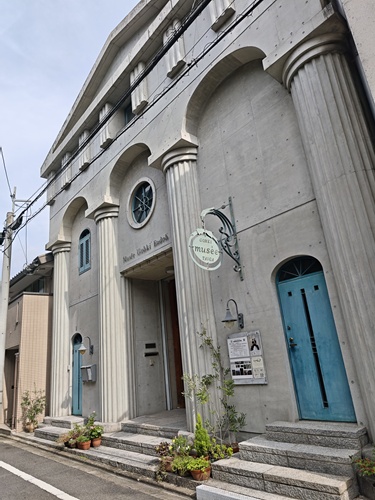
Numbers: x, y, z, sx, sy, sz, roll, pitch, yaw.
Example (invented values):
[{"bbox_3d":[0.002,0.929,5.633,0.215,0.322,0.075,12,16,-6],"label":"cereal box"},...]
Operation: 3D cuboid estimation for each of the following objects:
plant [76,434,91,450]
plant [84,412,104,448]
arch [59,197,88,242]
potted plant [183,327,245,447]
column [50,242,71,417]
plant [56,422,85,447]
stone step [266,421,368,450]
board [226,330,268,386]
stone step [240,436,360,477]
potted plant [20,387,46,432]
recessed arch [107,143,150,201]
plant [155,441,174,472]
[{"bbox_3d":[-2.001,3.725,6.442,0.269,0.254,0.269,11,-25,-40],"label":"plant"},{"bbox_3d":[-1.850,3.609,6.732,0.340,0.625,0.340,11,-24,-40],"label":"plant"},{"bbox_3d":[-3.516,-1.178,10.898,0.430,0.910,2.170,11,-25,-40],"label":"arch"},{"bbox_3d":[0.360,2.107,4.983,0.550,1.780,0.830,11,-24,-40],"label":"potted plant"},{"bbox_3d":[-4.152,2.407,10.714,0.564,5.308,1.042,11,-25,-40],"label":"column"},{"bbox_3d":[-2.552,4.068,7.366,0.500,0.490,0.550,11,-25,-40],"label":"plant"},{"bbox_3d":[1.609,2.345,4.232,0.364,0.163,1.255,11,-25,-40],"label":"stone step"},{"bbox_3d":[0.903,1.697,5.216,0.050,0.767,0.685,11,-24,-40],"label":"board"},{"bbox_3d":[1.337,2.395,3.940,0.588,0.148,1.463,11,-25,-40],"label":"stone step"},{"bbox_3d":[-4.601,4.764,9.976,0.650,1.320,0.680,11,-25,-40],"label":"potted plant"},{"bbox_3d":[-1.393,-1.993,8.388,0.454,0.990,2.231,11,-25,-40],"label":"recessed arch"},{"bbox_3d":[-0.294,2.833,4.617,0.260,0.365,0.260,-5,-18,-2],"label":"plant"}]

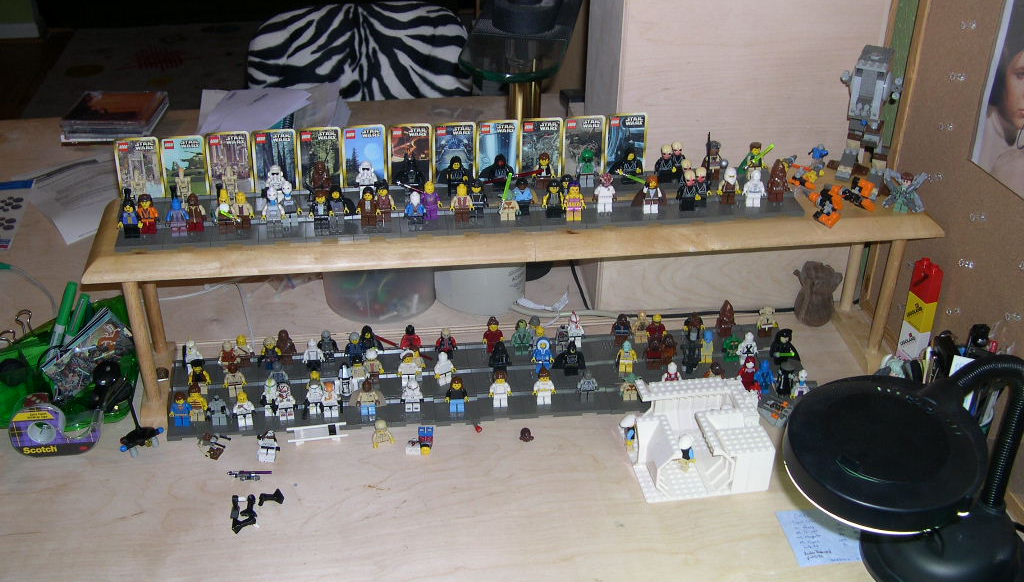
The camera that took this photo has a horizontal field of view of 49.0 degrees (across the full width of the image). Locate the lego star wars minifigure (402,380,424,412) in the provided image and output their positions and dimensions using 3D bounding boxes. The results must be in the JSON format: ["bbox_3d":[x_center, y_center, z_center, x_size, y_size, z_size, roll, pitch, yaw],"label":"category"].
[{"bbox_3d":[-0.111,0.116,1.258,0.026,0.040,0.014,-3,32,-5],"label":"lego star wars minifigure"}]

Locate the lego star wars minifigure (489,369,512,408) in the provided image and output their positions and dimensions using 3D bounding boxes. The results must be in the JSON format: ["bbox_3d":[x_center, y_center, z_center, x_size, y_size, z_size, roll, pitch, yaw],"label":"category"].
[{"bbox_3d":[-0.013,0.110,1.264,0.026,0.042,0.014,-3,32,-5],"label":"lego star wars minifigure"}]

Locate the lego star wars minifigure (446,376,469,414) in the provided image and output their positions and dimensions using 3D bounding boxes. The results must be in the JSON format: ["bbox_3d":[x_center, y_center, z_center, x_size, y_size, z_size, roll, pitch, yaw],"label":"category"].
[{"bbox_3d":[-0.061,0.116,1.256,0.026,0.043,0.014,-3,32,-5],"label":"lego star wars minifigure"}]

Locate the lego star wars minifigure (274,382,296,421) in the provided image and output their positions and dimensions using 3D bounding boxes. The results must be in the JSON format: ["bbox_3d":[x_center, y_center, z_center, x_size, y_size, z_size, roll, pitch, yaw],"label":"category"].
[{"bbox_3d":[-0.244,0.120,1.211,0.025,0.042,0.015,-3,31,-6],"label":"lego star wars minifigure"}]

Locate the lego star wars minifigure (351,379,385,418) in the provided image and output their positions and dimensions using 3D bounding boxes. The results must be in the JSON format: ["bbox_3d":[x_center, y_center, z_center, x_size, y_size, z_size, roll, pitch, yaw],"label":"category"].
[{"bbox_3d":[-0.157,0.115,1.222,0.036,0.042,0.018,-3,31,-6],"label":"lego star wars minifigure"}]

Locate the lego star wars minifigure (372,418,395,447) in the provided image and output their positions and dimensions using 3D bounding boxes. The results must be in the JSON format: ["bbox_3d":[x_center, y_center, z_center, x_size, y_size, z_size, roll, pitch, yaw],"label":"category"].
[{"bbox_3d":[-0.139,0.154,1.224,0.025,0.026,0.015,-11,34,-17],"label":"lego star wars minifigure"}]

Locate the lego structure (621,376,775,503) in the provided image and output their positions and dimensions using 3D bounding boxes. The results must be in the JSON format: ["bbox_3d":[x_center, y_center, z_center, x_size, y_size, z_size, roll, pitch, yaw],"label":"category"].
[{"bbox_3d":[0.190,0.147,1.172,0.134,0.056,0.139,-4,31,-8],"label":"lego structure"}]

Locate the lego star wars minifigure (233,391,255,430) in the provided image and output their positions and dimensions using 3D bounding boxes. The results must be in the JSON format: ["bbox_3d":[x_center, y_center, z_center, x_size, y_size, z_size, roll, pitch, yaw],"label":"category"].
[{"bbox_3d":[-0.286,0.125,1.203,0.025,0.040,0.015,-7,31,-12],"label":"lego star wars minifigure"}]

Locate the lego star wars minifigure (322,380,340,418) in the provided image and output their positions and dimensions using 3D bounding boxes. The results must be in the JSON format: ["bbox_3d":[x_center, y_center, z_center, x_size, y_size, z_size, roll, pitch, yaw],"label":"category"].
[{"bbox_3d":[-0.201,0.120,1.249,0.026,0.042,0.014,-3,32,-5],"label":"lego star wars minifigure"}]

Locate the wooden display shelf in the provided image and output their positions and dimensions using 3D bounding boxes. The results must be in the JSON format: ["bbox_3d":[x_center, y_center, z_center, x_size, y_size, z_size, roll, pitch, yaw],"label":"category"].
[{"bbox_3d":[0.008,-0.004,1.280,0.900,0.204,0.176,-3,31,-6],"label":"wooden display shelf"}]

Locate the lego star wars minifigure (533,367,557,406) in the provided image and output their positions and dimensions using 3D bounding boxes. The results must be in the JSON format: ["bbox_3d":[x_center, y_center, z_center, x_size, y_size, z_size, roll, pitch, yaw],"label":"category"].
[{"bbox_3d":[0.036,0.107,1.266,0.026,0.044,0.014,-3,32,-5],"label":"lego star wars minifigure"}]

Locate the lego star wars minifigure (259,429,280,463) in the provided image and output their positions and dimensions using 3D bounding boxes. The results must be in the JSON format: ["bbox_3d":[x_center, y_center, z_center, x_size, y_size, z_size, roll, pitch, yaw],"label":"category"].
[{"bbox_3d":[-0.255,0.161,1.178,0.025,0.014,0.040,-3,36,-6],"label":"lego star wars minifigure"}]

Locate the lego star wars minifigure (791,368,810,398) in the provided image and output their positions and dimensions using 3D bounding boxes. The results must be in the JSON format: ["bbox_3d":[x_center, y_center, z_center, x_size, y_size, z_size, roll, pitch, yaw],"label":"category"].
[{"bbox_3d":[0.321,0.108,1.248,0.025,0.043,0.015,-3,31,-6],"label":"lego star wars minifigure"}]

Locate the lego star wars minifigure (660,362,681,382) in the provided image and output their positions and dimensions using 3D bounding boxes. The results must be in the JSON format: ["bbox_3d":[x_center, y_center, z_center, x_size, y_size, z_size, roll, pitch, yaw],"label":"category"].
[{"bbox_3d":[0.179,0.100,1.255,0.025,0.041,0.015,-3,31,-6],"label":"lego star wars minifigure"}]

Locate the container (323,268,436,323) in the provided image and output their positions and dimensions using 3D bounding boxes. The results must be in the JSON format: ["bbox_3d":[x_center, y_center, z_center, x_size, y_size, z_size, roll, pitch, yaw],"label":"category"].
[{"bbox_3d":[-0.173,-0.058,1.448,0.144,0.145,0.144,-3,32,-5],"label":"container"}]

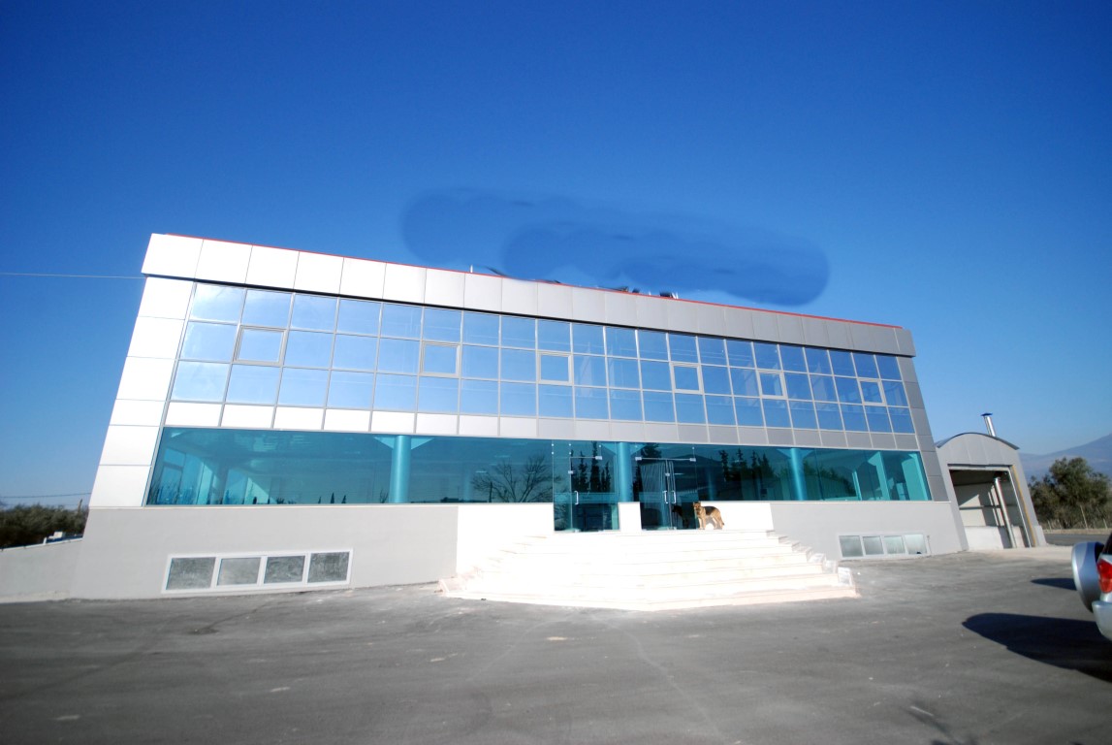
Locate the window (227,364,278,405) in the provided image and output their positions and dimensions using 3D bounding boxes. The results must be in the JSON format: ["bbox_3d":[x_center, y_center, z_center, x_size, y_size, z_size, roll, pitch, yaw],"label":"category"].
[{"bbox_3d":[-7.986,0.335,12.293,1.130,1.033,0.080,4,-18,-16],"label":"window"}]

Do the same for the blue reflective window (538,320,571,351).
[{"bbox_3d":[-0.024,-1.140,14.813,1.114,1.021,0.060,4,-18,-16],"label":"blue reflective window"}]

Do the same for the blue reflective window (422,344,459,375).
[{"bbox_3d":[-3.615,-0.396,14.625,1.212,1.113,0.080,4,-18,-16],"label":"blue reflective window"}]

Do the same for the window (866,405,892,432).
[{"bbox_3d":[12.681,1.829,18.246,1.165,1.065,0.080,4,-18,-16],"label":"window"}]

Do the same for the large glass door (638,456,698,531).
[{"bbox_3d":[3.574,3.834,14.707,2.071,2.178,0.080,4,-18,-16],"label":"large glass door"}]

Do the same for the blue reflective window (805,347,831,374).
[{"bbox_3d":[10.336,-0.442,18.293,1.116,1.044,0.080,4,-19,-16],"label":"blue reflective window"}]

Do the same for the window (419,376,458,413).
[{"bbox_3d":[-3.412,0.661,13.572,1.142,1.042,0.080,4,-18,-16],"label":"window"}]

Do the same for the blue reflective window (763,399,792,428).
[{"bbox_3d":[8.075,1.497,16.939,1.165,1.065,0.080,4,-18,-16],"label":"blue reflective window"}]

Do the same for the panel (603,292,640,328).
[{"bbox_3d":[2.210,-2.138,15.651,1.148,1.154,0.060,4,-18,-16],"label":"panel"}]

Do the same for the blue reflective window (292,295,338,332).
[{"bbox_3d":[-7.235,-1.734,13.953,1.212,1.075,0.080,4,-18,-16],"label":"blue reflective window"}]

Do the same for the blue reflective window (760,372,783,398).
[{"bbox_3d":[8.053,0.451,17.297,1.056,0.972,0.080,4,-19,-16],"label":"blue reflective window"}]

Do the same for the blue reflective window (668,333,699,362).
[{"bbox_3d":[4.431,-0.818,16.070,1.114,1.021,0.060,4,-18,-16],"label":"blue reflective window"}]

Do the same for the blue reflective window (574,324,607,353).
[{"bbox_3d":[1.125,-1.098,15.649,1.165,1.057,0.080,4,-18,-16],"label":"blue reflective window"}]

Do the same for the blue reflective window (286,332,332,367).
[{"bbox_3d":[-6.861,-0.623,12.945,1.130,1.031,0.080,4,-18,-16],"label":"blue reflective window"}]

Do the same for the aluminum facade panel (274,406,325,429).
[{"bbox_3d":[-6.885,1.242,12.447,1.116,0.552,0.080,4,-19,-16],"label":"aluminum facade panel"}]

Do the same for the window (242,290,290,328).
[{"bbox_3d":[-8.088,-1.762,13.035,1.165,1.057,0.080,4,-18,-16],"label":"window"}]

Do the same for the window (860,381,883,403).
[{"bbox_3d":[12.242,0.763,17.955,1.114,1.015,0.060,4,-18,-16],"label":"window"}]

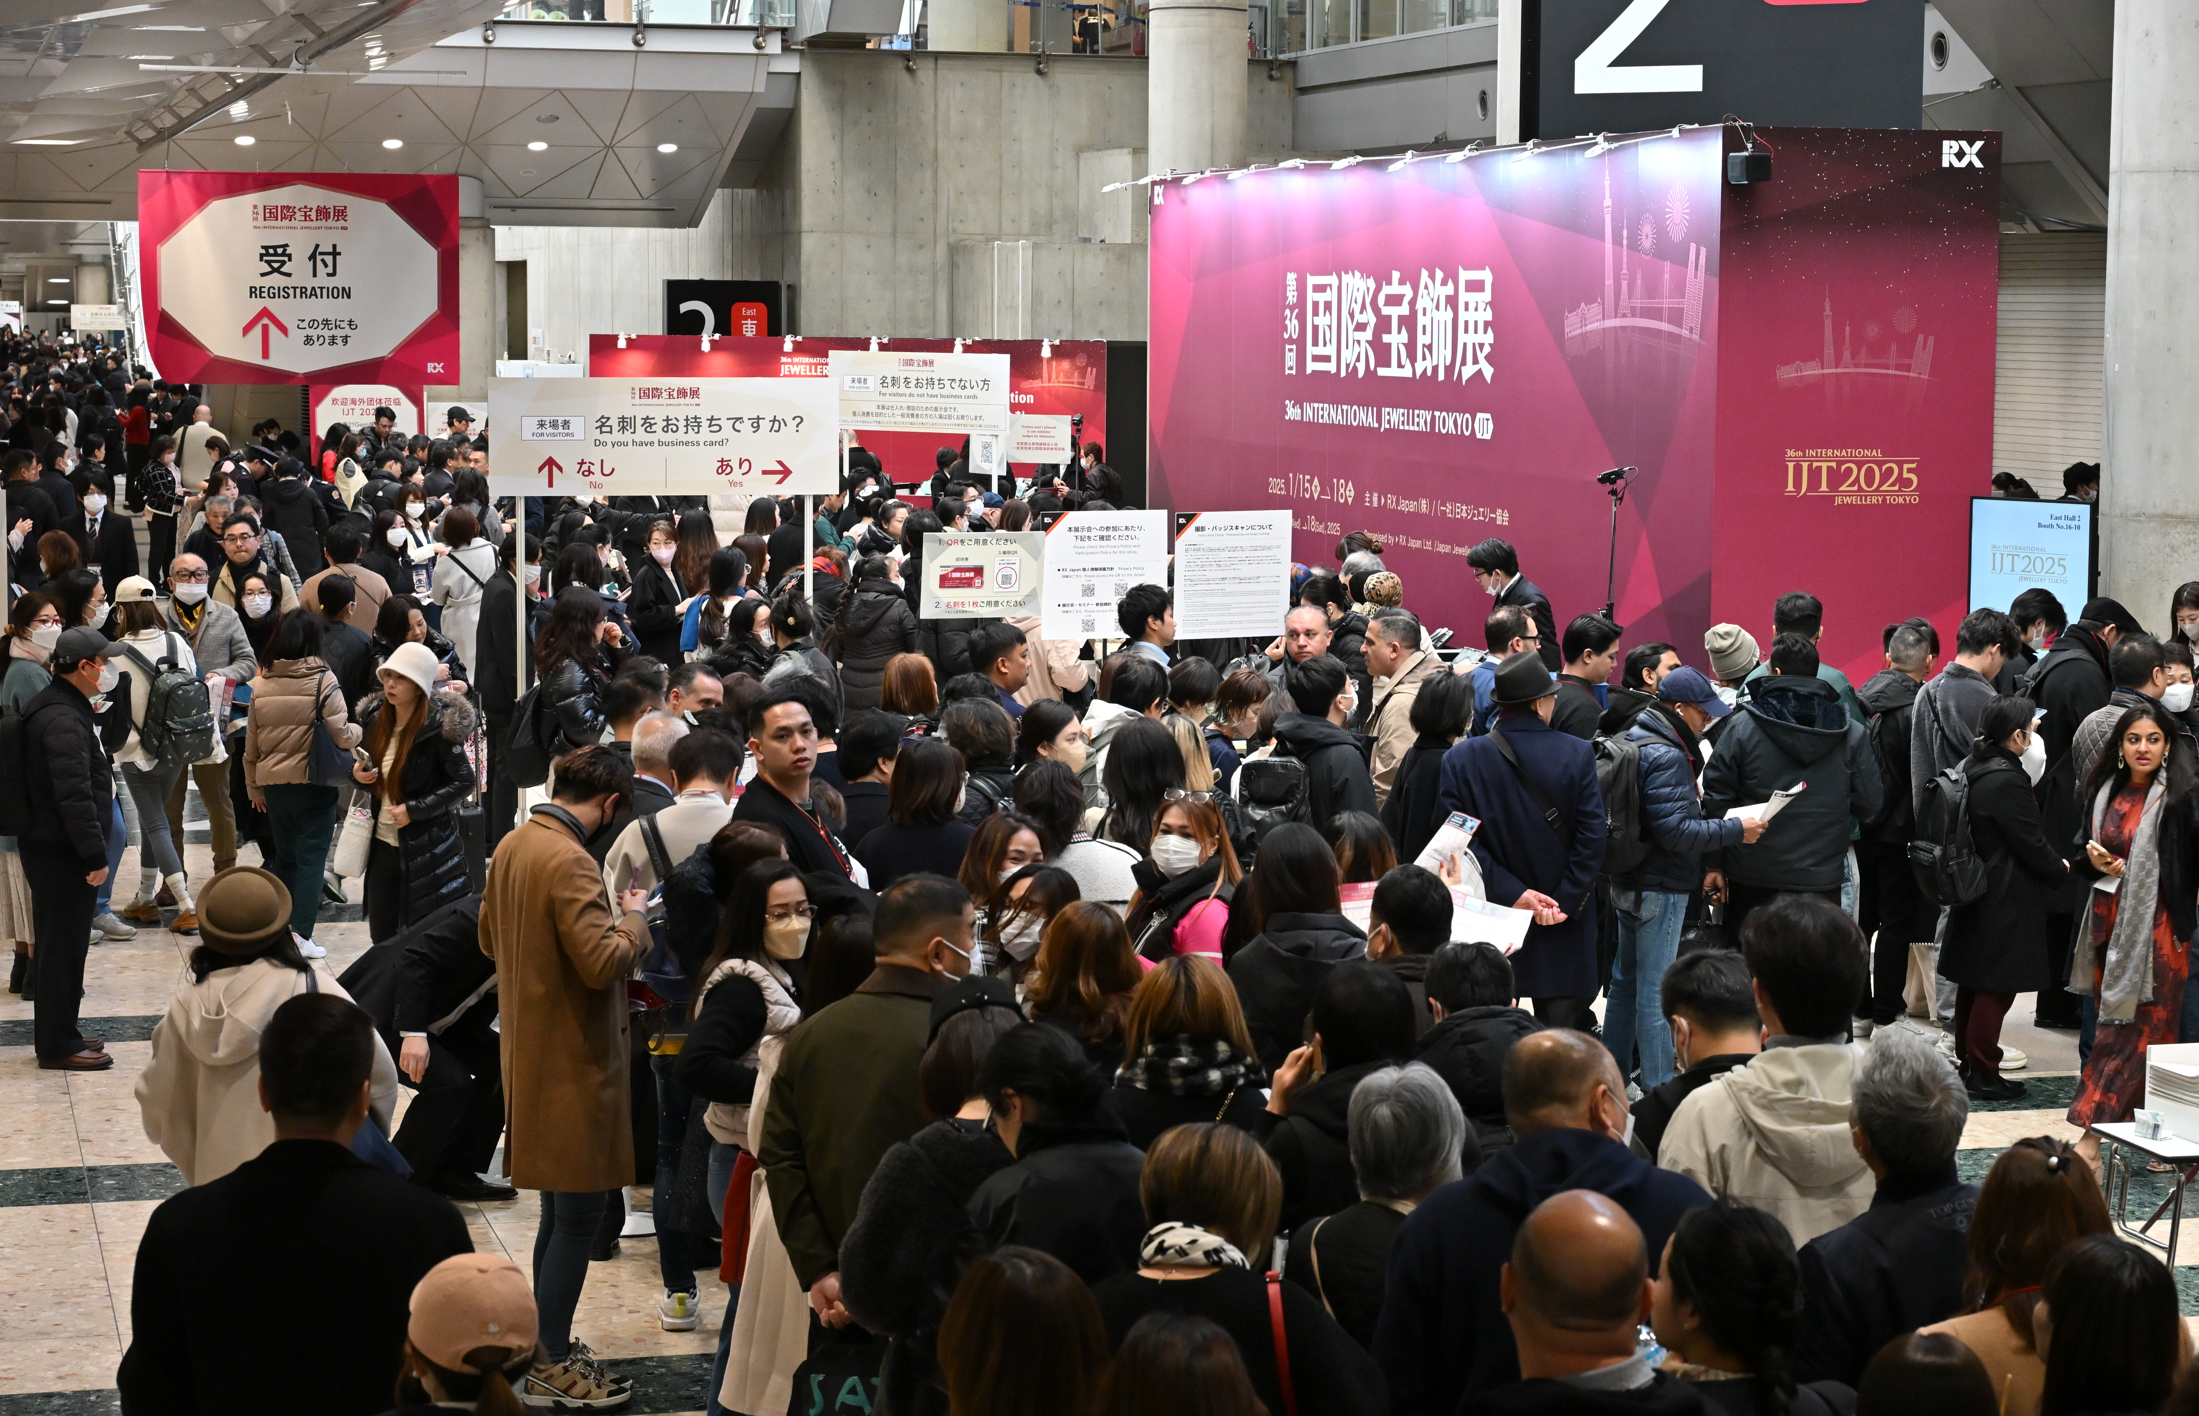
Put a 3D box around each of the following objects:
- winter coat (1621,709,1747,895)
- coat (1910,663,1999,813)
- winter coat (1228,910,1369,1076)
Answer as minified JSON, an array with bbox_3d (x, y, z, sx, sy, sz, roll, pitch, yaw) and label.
[{"bbox_3d":[2.255,0.369,15.200,0.460,0.720,0.480,-2,6,-22],"label":"winter coat"},{"bbox_3d":[3.648,0.183,16.439,0.350,0.760,0.470,-5,8,-42],"label":"coat"},{"bbox_3d":[0.588,0.973,10.942,0.480,0.820,0.330,1,6,6],"label":"winter coat"}]

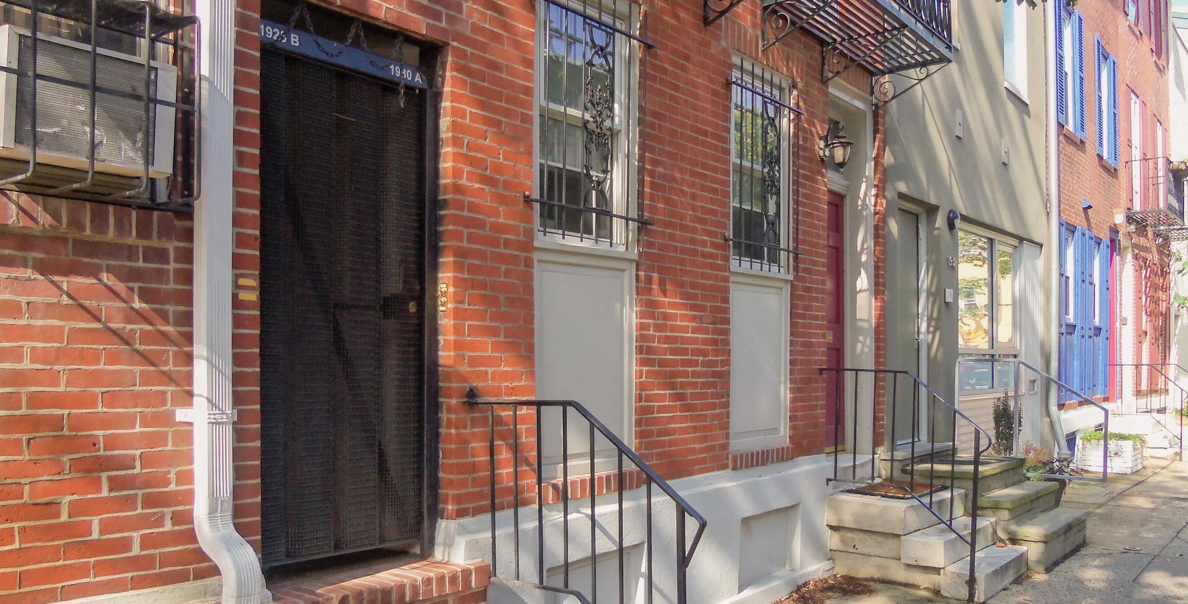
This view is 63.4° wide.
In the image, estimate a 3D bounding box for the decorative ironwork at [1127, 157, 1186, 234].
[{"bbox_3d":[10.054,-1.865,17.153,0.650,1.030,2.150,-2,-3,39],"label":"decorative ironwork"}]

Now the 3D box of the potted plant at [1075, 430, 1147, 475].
[{"bbox_3d":[7.516,2.149,13.976,0.760,0.540,1.200,-2,-3,39],"label":"potted plant"}]

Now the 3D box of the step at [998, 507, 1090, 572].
[{"bbox_3d":[3.731,1.932,7.864,0.305,0.285,1.400,-2,-4,38],"label":"step"}]

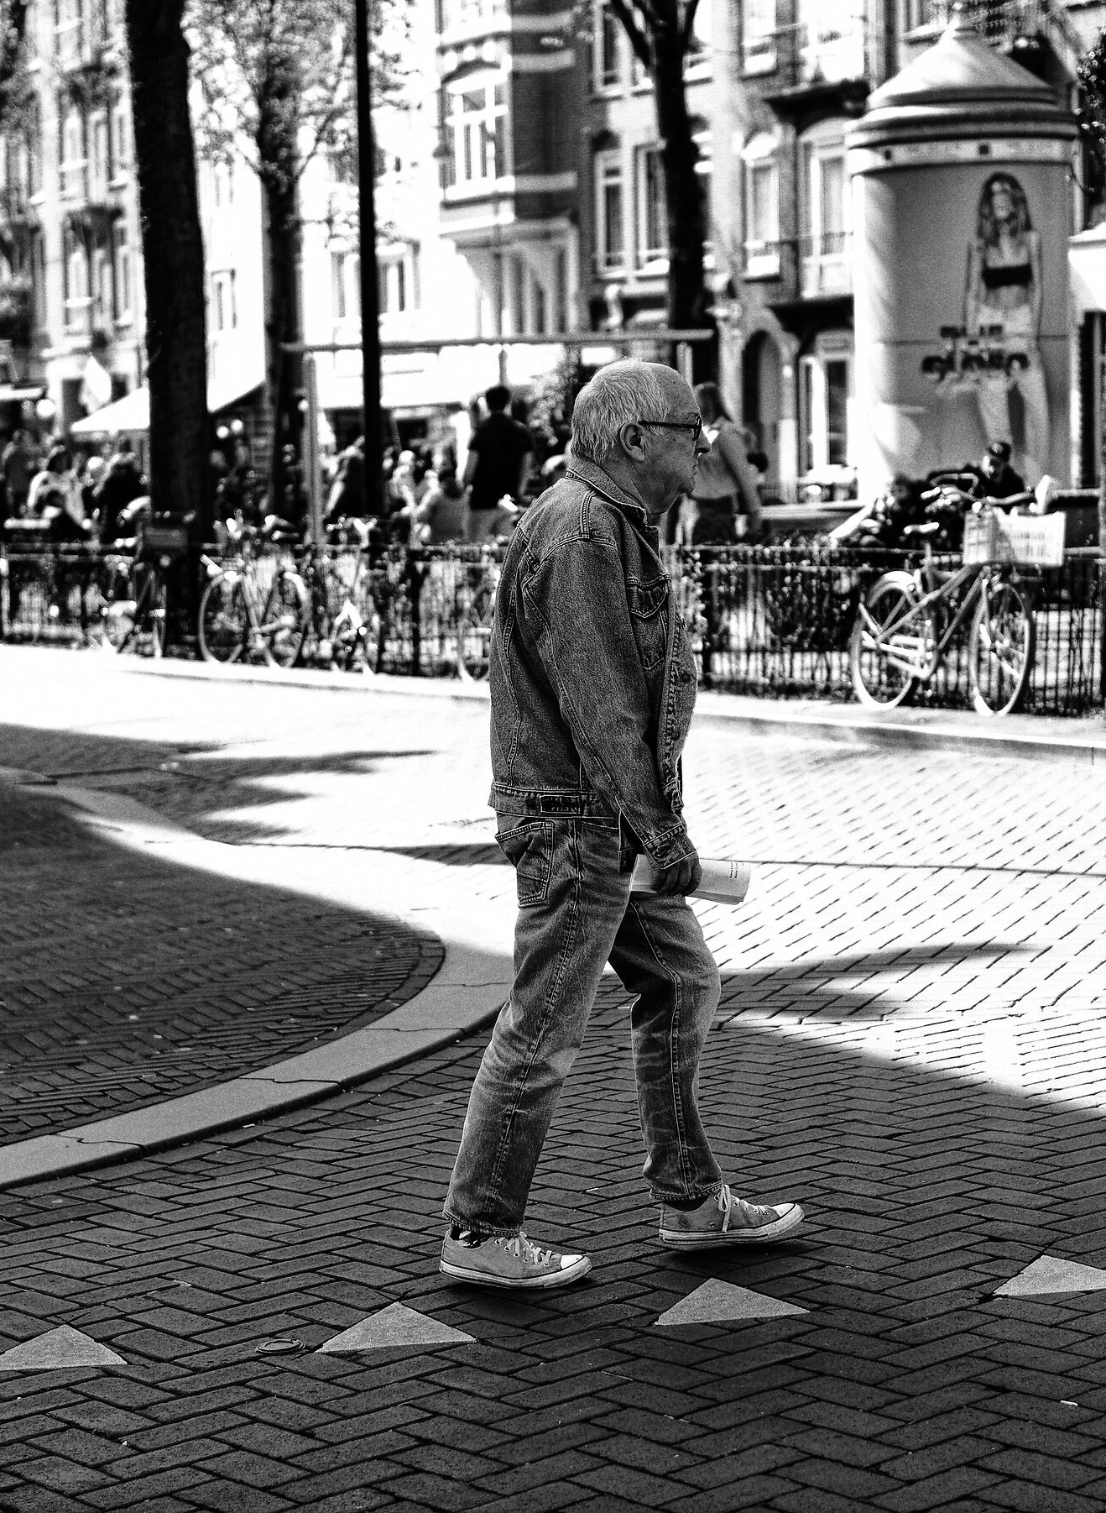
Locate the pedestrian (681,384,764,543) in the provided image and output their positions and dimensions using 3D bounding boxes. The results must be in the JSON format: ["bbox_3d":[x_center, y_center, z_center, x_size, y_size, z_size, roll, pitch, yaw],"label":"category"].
[{"bbox_3d":[1.113,-1.587,22.757,0.500,1.700,0.450,3,7,40],"label":"pedestrian"}]

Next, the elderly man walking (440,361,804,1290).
[{"bbox_3d":[0.110,0.118,6.484,0.680,1.695,0.520,-2,6,-4],"label":"elderly man walking"}]

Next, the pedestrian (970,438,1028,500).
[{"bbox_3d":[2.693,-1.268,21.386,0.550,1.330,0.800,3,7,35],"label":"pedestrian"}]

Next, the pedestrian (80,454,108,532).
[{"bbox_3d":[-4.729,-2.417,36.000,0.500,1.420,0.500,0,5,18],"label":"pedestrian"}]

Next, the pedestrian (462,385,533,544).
[{"bbox_3d":[-0.399,-1.747,24.949,0.520,1.800,0.380,-1,6,3],"label":"pedestrian"}]

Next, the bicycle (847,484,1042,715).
[{"bbox_3d":[2.127,-0.802,18.918,0.600,1.130,1.830,-4,6,-28],"label":"bicycle"}]

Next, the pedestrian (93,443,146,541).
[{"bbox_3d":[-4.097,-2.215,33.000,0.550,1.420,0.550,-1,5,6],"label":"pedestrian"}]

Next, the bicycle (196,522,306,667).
[{"bbox_3d":[-2.067,-1.089,24.207,0.600,1.080,1.800,-5,7,-32],"label":"bicycle"}]

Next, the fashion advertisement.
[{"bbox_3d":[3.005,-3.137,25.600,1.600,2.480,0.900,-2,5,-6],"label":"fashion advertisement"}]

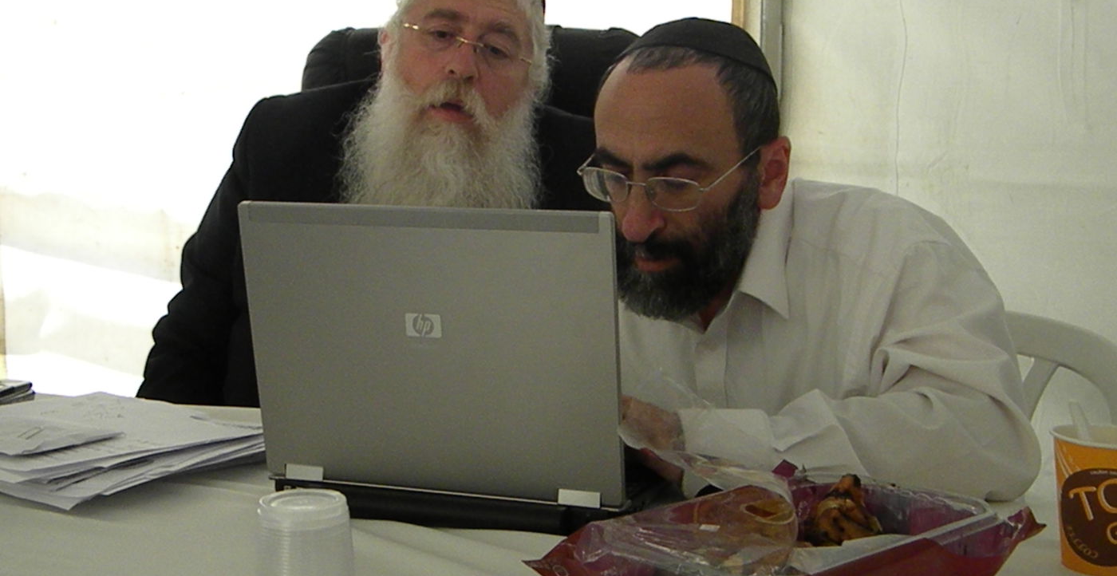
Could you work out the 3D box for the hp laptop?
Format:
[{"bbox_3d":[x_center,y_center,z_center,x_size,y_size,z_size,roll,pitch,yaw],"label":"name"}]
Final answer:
[{"bbox_3d":[-0.063,0.050,1.071,0.285,0.247,0.254,2,7,16],"label":"hp laptop"}]

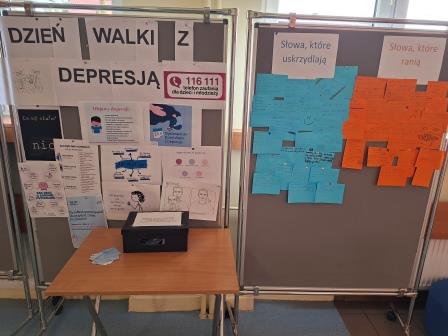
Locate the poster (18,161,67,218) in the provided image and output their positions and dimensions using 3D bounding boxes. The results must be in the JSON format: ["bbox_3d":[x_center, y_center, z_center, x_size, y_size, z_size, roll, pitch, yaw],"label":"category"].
[{"bbox_3d":[-0.932,0.117,1.548,0.210,0.297,0.010,-2,15,3],"label":"poster"}]

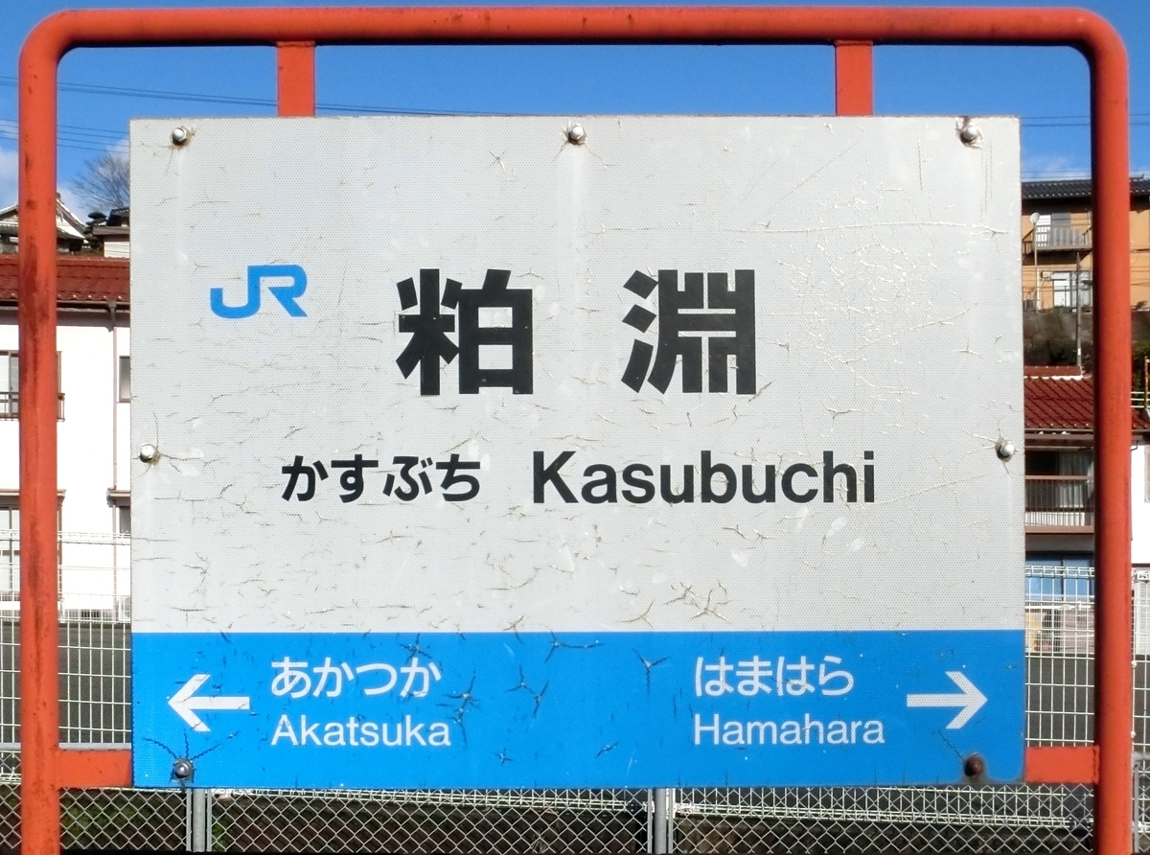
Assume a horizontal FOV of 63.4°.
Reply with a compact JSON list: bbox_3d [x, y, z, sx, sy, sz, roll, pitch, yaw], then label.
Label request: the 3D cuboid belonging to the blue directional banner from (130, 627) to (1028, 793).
[{"bbox_3d":[0.005,0.379,1.255,1.200,0.210,0.012,0,0,0],"label":"blue directional banner"}]

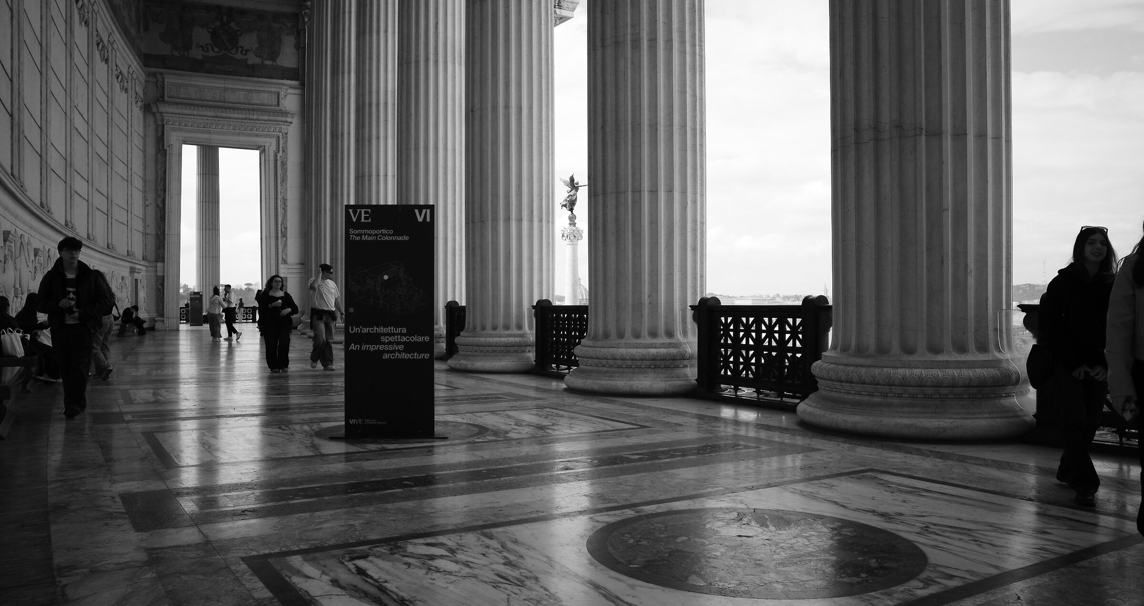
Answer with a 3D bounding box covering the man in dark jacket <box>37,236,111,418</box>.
[{"bbox_3d":[-4.973,0.237,8.853,0.620,1.780,0.440,0,0,-20],"label":"man in dark jacket"}]

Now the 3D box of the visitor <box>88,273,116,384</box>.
[{"bbox_3d":[-7.120,0.330,13.450,0.460,1.670,0.480,0,0,-43],"label":"visitor"}]

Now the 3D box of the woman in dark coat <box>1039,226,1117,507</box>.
[{"bbox_3d":[3.040,0.350,5.300,0.480,1.630,0.460,0,0,0],"label":"woman in dark coat"}]

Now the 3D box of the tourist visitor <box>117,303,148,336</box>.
[{"bbox_3d":[-15.750,0.630,32.000,0.780,1.100,0.520,0,0,-14],"label":"tourist visitor"}]

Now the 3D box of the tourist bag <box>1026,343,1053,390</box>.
[{"bbox_3d":[2.900,0.400,5.500,0.160,0.290,0.270,0,0,0],"label":"tourist bag"}]

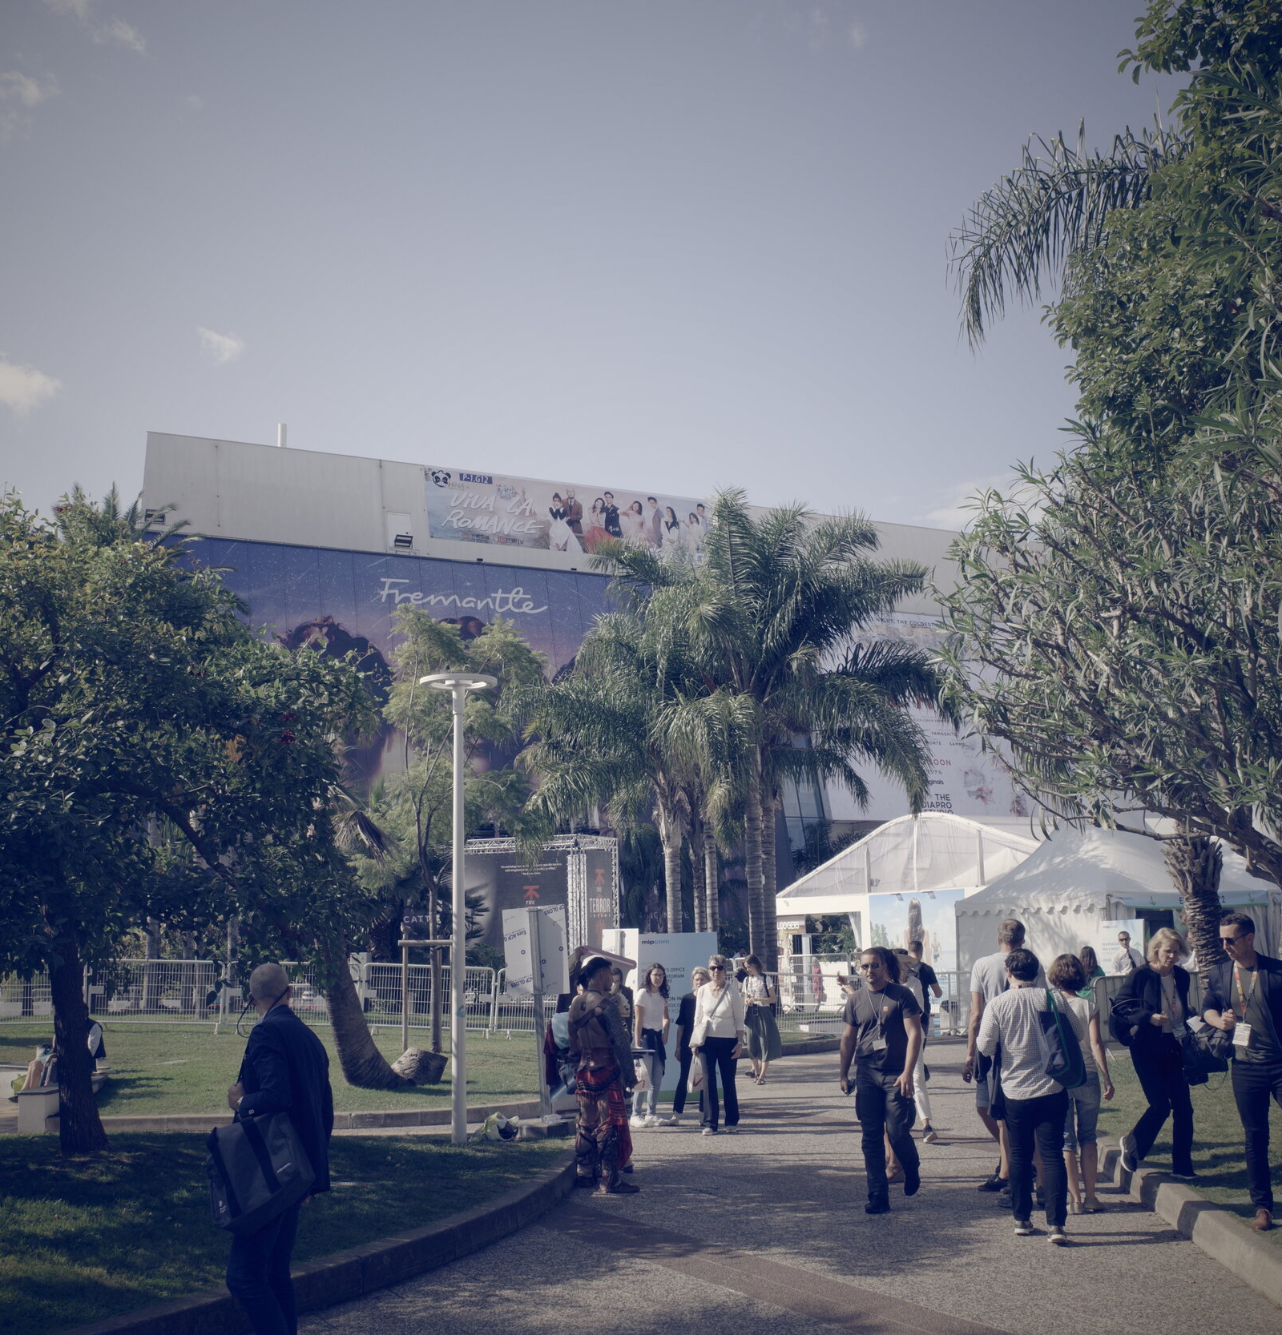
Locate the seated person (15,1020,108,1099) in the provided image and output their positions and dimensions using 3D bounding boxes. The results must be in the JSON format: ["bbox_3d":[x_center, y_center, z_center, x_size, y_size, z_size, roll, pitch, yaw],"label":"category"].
[{"bbox_3d":[-7.876,5.253,21.236,0.950,1.150,0.580,3,-11,-25],"label":"seated person"}]

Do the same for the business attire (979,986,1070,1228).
[{"bbox_3d":[2.288,2.608,9.388,0.510,1.380,0.360,-1,-10,-3],"label":"business attire"}]

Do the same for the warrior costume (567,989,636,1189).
[{"bbox_3d":[-0.299,3.153,11.696,0.450,1.450,0.500,8,-14,-41],"label":"warrior costume"}]

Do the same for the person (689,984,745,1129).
[{"bbox_3d":[0.750,3.785,15.272,0.540,1.380,0.360,-2,-10,3],"label":"person"}]

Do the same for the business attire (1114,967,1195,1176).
[{"bbox_3d":[3.534,2.770,10.746,0.520,1.420,0.480,3,-11,-20],"label":"business attire"}]

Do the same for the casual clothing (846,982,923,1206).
[{"bbox_3d":[1.651,2.830,10.571,0.480,1.430,0.400,-4,-11,15],"label":"casual clothing"}]

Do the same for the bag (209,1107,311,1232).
[{"bbox_3d":[-1.467,1.937,6.000,0.370,0.360,0.140,-24,-18,19],"label":"bag"}]

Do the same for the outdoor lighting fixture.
[{"bbox_3d":[-1.586,2.089,13.630,0.690,4.030,0.690,-1,-10,0],"label":"outdoor lighting fixture"}]

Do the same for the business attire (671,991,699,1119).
[{"bbox_3d":[0.578,3.911,15.939,0.460,1.310,0.360,-4,-11,14],"label":"business attire"}]

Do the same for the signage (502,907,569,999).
[{"bbox_3d":[-1.001,2.689,14.761,0.660,0.860,0.070,-6,-10,8],"label":"signage"}]

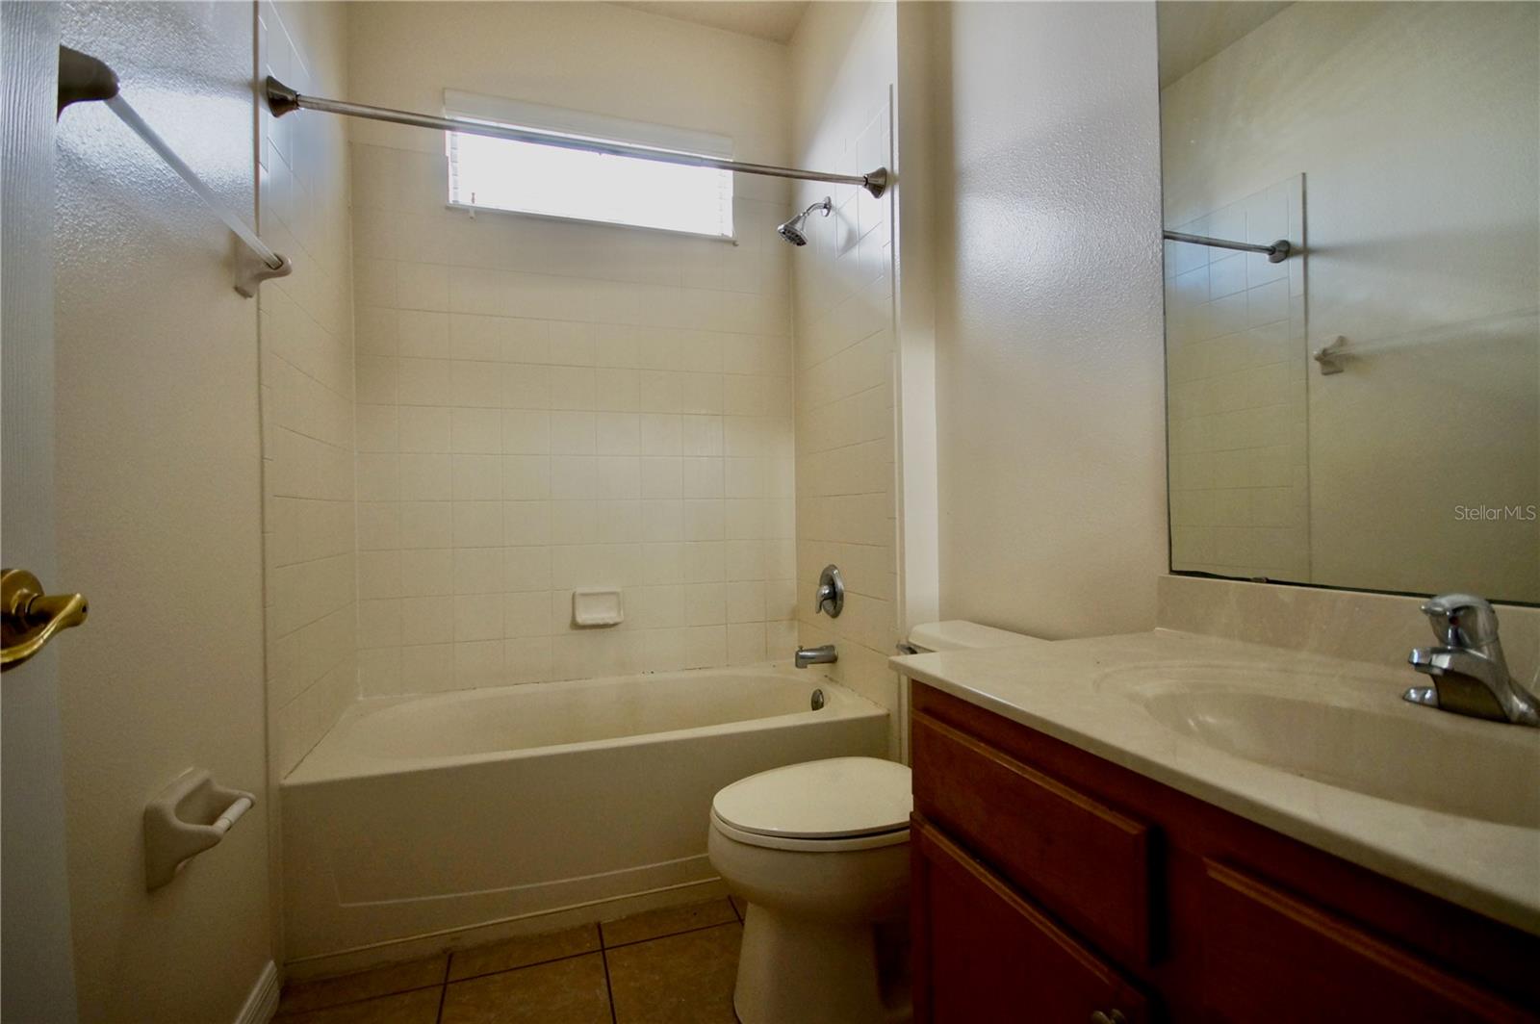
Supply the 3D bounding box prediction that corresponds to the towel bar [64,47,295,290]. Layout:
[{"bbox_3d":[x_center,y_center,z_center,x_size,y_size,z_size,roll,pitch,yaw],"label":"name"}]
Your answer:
[{"bbox_3d":[-0.884,-0.482,0.990,0.085,0.110,0.650,-1,0,-21],"label":"towel bar"}]

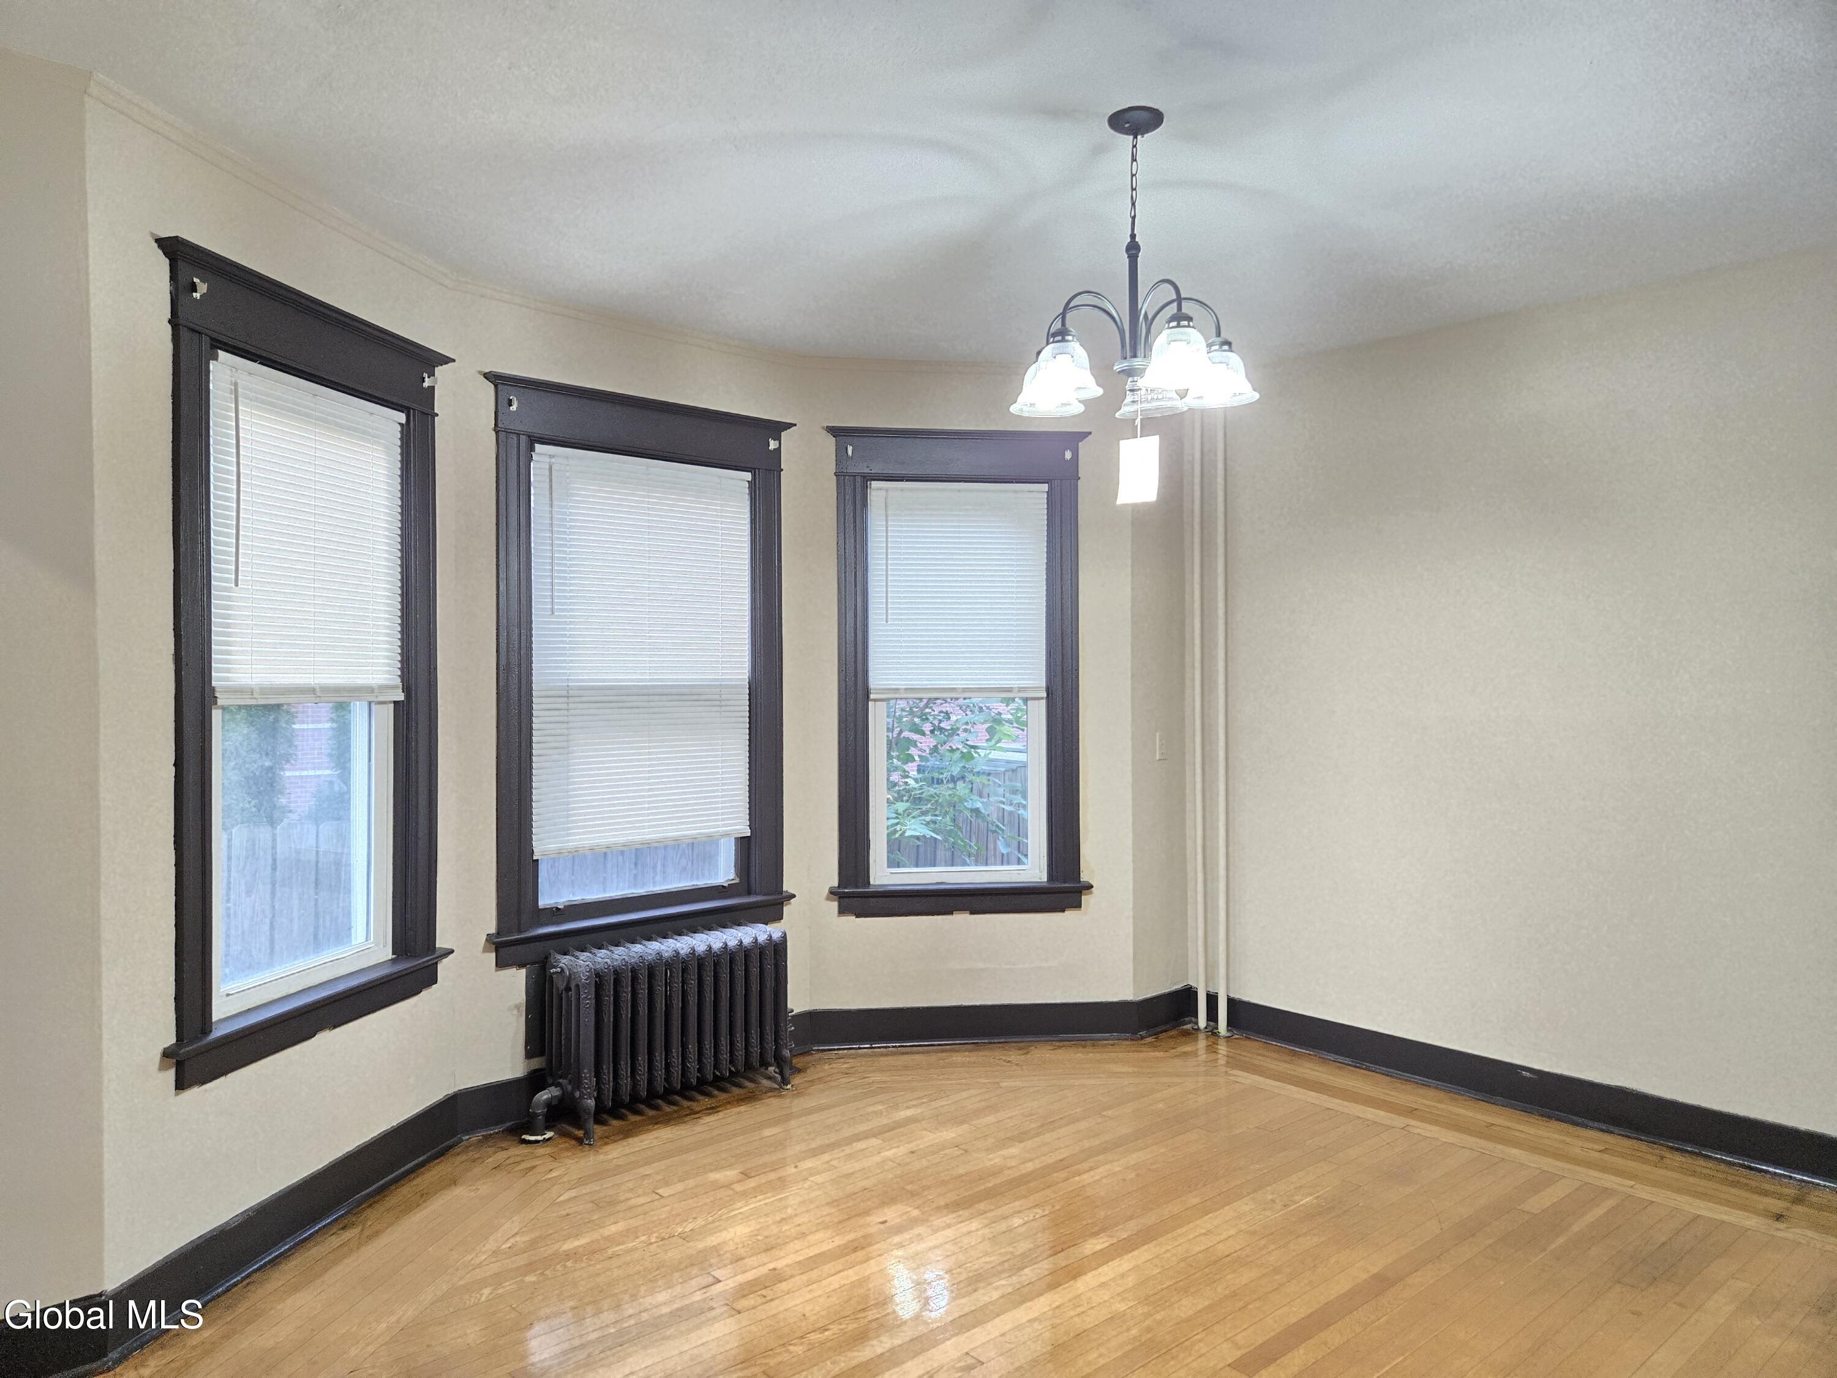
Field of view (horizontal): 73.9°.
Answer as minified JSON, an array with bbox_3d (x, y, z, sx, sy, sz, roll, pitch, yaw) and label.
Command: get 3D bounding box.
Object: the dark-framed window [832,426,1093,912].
[{"bbox_3d":[0.163,-0.068,4.826,1.047,1.899,0.120,0,0,-7],"label":"dark-framed window"}]

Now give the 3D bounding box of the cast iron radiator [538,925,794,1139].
[{"bbox_3d":[-0.845,1.126,4.128,0.852,0.569,0.259,0,0,-42],"label":"cast iron radiator"}]

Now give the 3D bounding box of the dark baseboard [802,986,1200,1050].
[{"bbox_3d":[0.335,1.325,4.885,1.682,0.152,0.177,0,0,-11],"label":"dark baseboard"}]

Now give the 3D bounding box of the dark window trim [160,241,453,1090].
[{"bbox_3d":[-1.591,-0.053,3.236,0.130,1.899,1.065,0,0,12],"label":"dark window trim"}]

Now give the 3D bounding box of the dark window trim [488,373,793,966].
[{"bbox_3d":[-0.949,-0.060,4.301,1.190,1.899,0.130,0,0,-42],"label":"dark window trim"}]

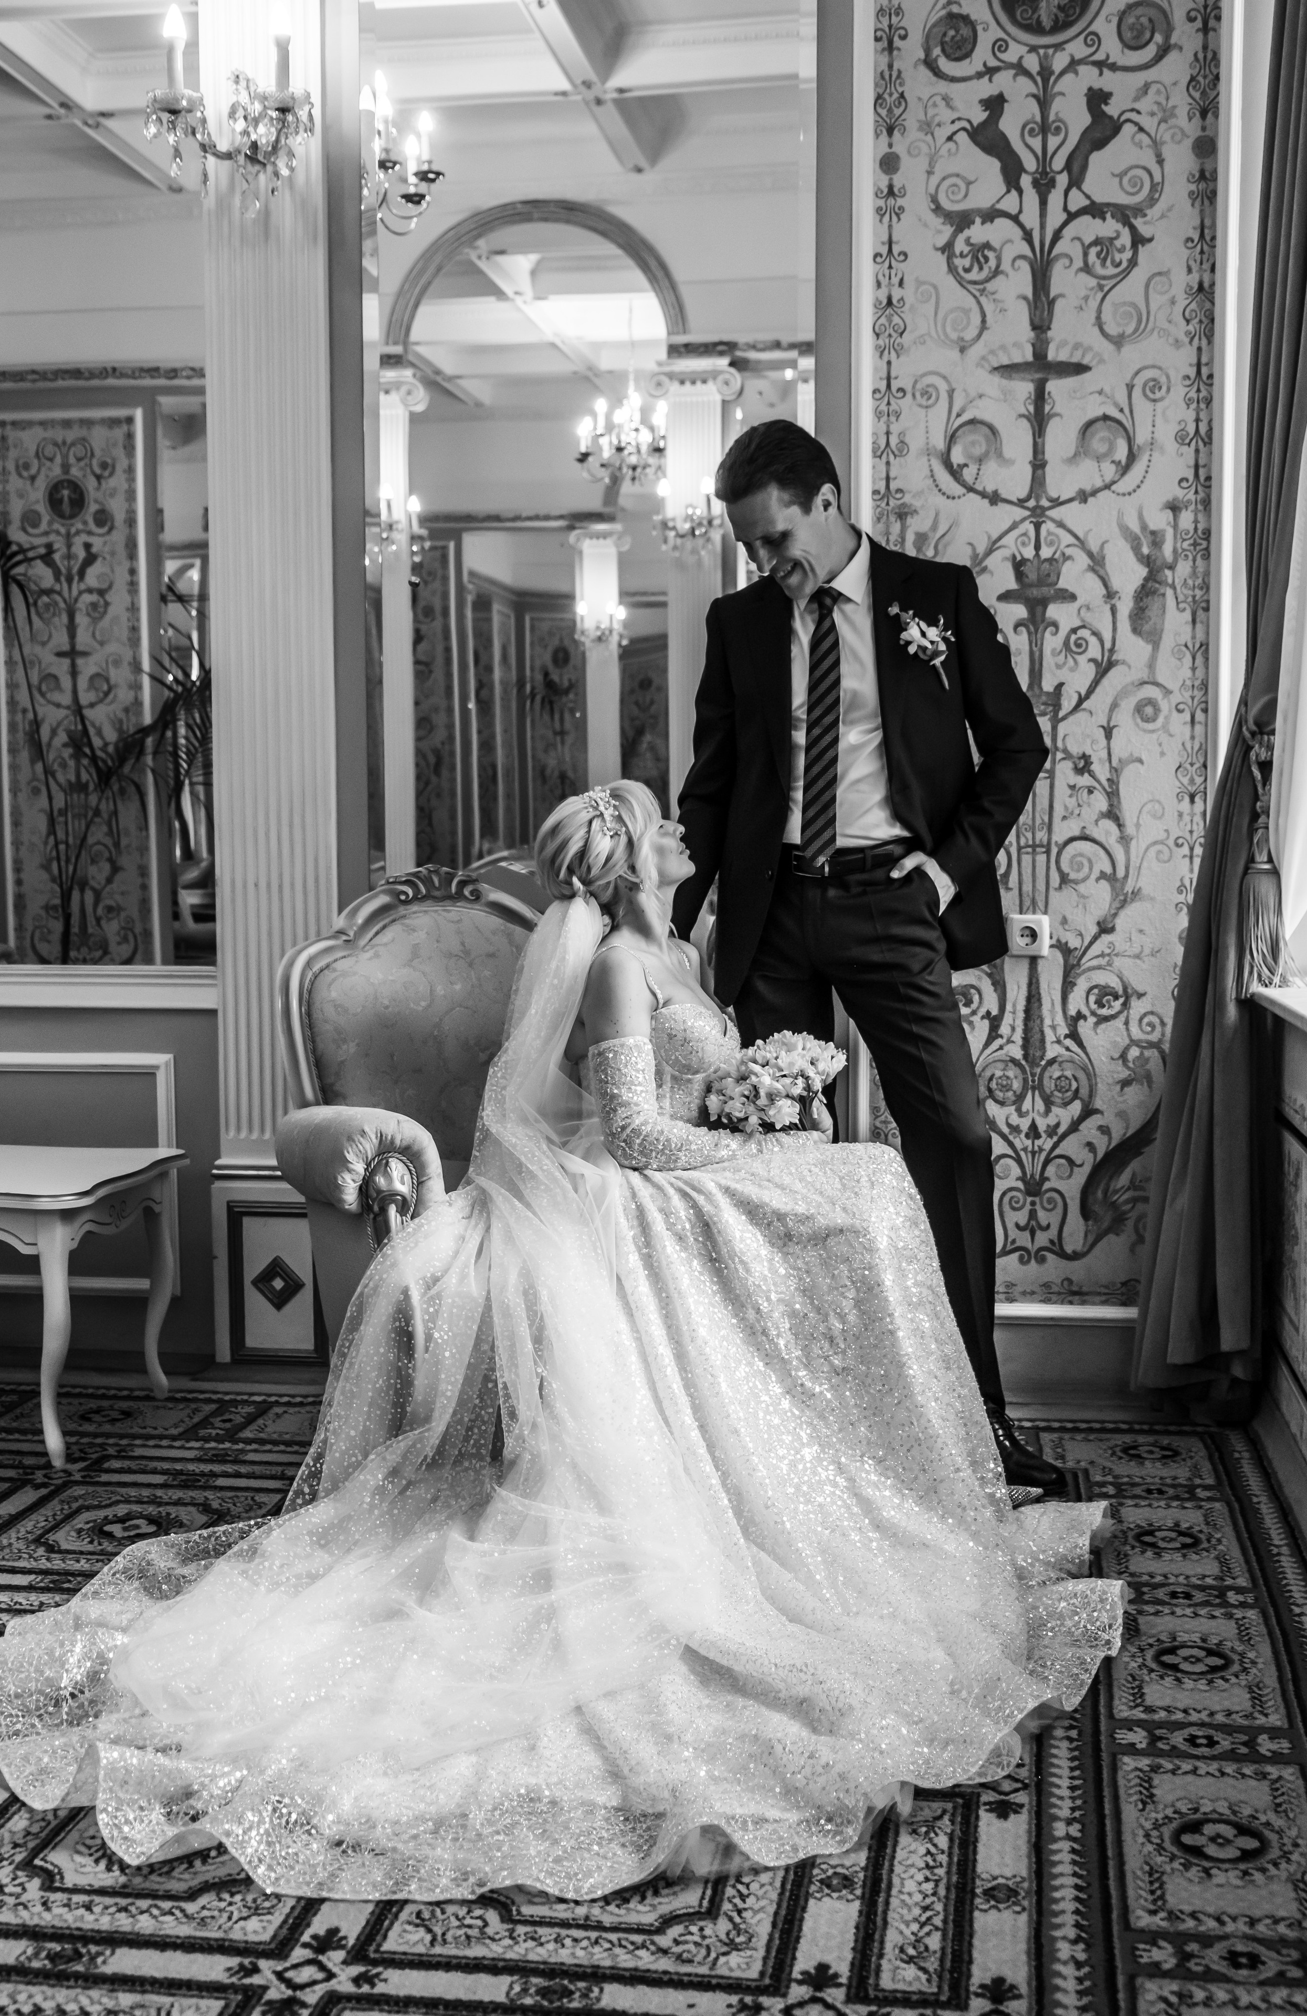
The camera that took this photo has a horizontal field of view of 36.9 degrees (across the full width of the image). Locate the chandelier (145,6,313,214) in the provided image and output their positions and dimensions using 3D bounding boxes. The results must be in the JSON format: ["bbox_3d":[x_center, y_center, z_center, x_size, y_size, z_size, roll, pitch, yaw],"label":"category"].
[{"bbox_3d":[-0.805,-1.704,3.722,0.320,0.389,0.240,1,4,12],"label":"chandelier"}]

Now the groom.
[{"bbox_3d":[0.370,-0.091,3.383,0.660,1.810,0.470,1,4,15],"label":"groom"}]

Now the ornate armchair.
[{"bbox_3d":[-0.249,0.281,3.451,0.760,1.060,0.800,-3,5,-30],"label":"ornate armchair"}]

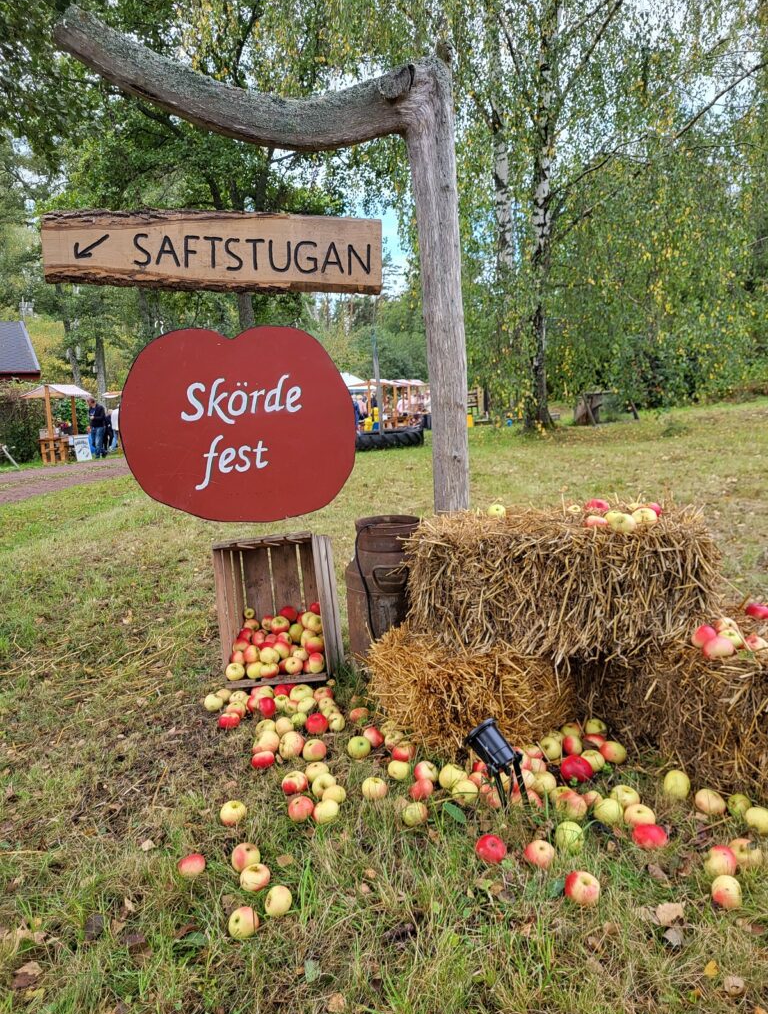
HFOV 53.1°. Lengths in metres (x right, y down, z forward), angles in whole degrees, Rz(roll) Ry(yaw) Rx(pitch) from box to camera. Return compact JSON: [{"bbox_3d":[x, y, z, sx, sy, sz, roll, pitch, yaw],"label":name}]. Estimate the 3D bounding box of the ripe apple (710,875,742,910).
[{"bbox_3d":[0.854,0.958,1.915,0.073,0.068,0.073,-3,9,0],"label":"ripe apple"}]

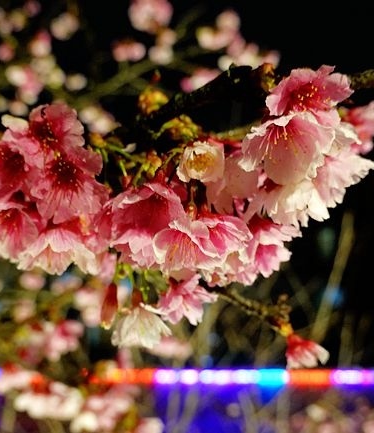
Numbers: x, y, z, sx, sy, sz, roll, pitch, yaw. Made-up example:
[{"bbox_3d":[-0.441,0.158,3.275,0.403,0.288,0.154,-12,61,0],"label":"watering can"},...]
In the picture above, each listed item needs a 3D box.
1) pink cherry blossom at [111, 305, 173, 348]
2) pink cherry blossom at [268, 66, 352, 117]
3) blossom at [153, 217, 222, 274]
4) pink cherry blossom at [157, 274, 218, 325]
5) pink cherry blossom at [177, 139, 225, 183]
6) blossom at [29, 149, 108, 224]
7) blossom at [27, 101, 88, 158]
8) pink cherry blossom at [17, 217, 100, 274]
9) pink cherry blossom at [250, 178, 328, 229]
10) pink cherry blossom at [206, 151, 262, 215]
[{"bbox_3d":[-0.021,0.048,0.305,0.028,0.018,0.028,0,-22,0],"label":"pink cherry blossom"},{"bbox_3d":[0.050,-0.053,0.295,0.036,0.029,0.019,2,8,-15],"label":"pink cherry blossom"},{"bbox_3d":[0.000,0.008,0.290,0.030,0.030,0.018,0,37,0],"label":"blossom"},{"bbox_3d":[-0.003,0.035,0.308,0.029,0.016,0.029,6,-48,-35],"label":"pink cherry blossom"},{"bbox_3d":[0.007,-0.026,0.305,0.021,0.021,0.012,-1,6,6],"label":"pink cherry blossom"},{"bbox_3d":[-0.050,-0.015,0.287,0.033,0.033,0.020,0,14,-3],"label":"blossom"},{"bbox_3d":[-0.058,-0.037,0.297,0.027,0.027,0.016,1,6,-9],"label":"blossom"},{"bbox_3d":[-0.056,0.010,0.297,0.035,0.018,0.035,1,-37,-6],"label":"pink cherry blossom"},{"bbox_3d":[0.042,-0.011,0.305,0.037,0.017,0.037,8,-46,-45],"label":"pink cherry blossom"},{"bbox_3d":[0.024,-0.019,0.312,0.030,0.022,0.030,-2,-29,17],"label":"pink cherry blossom"}]

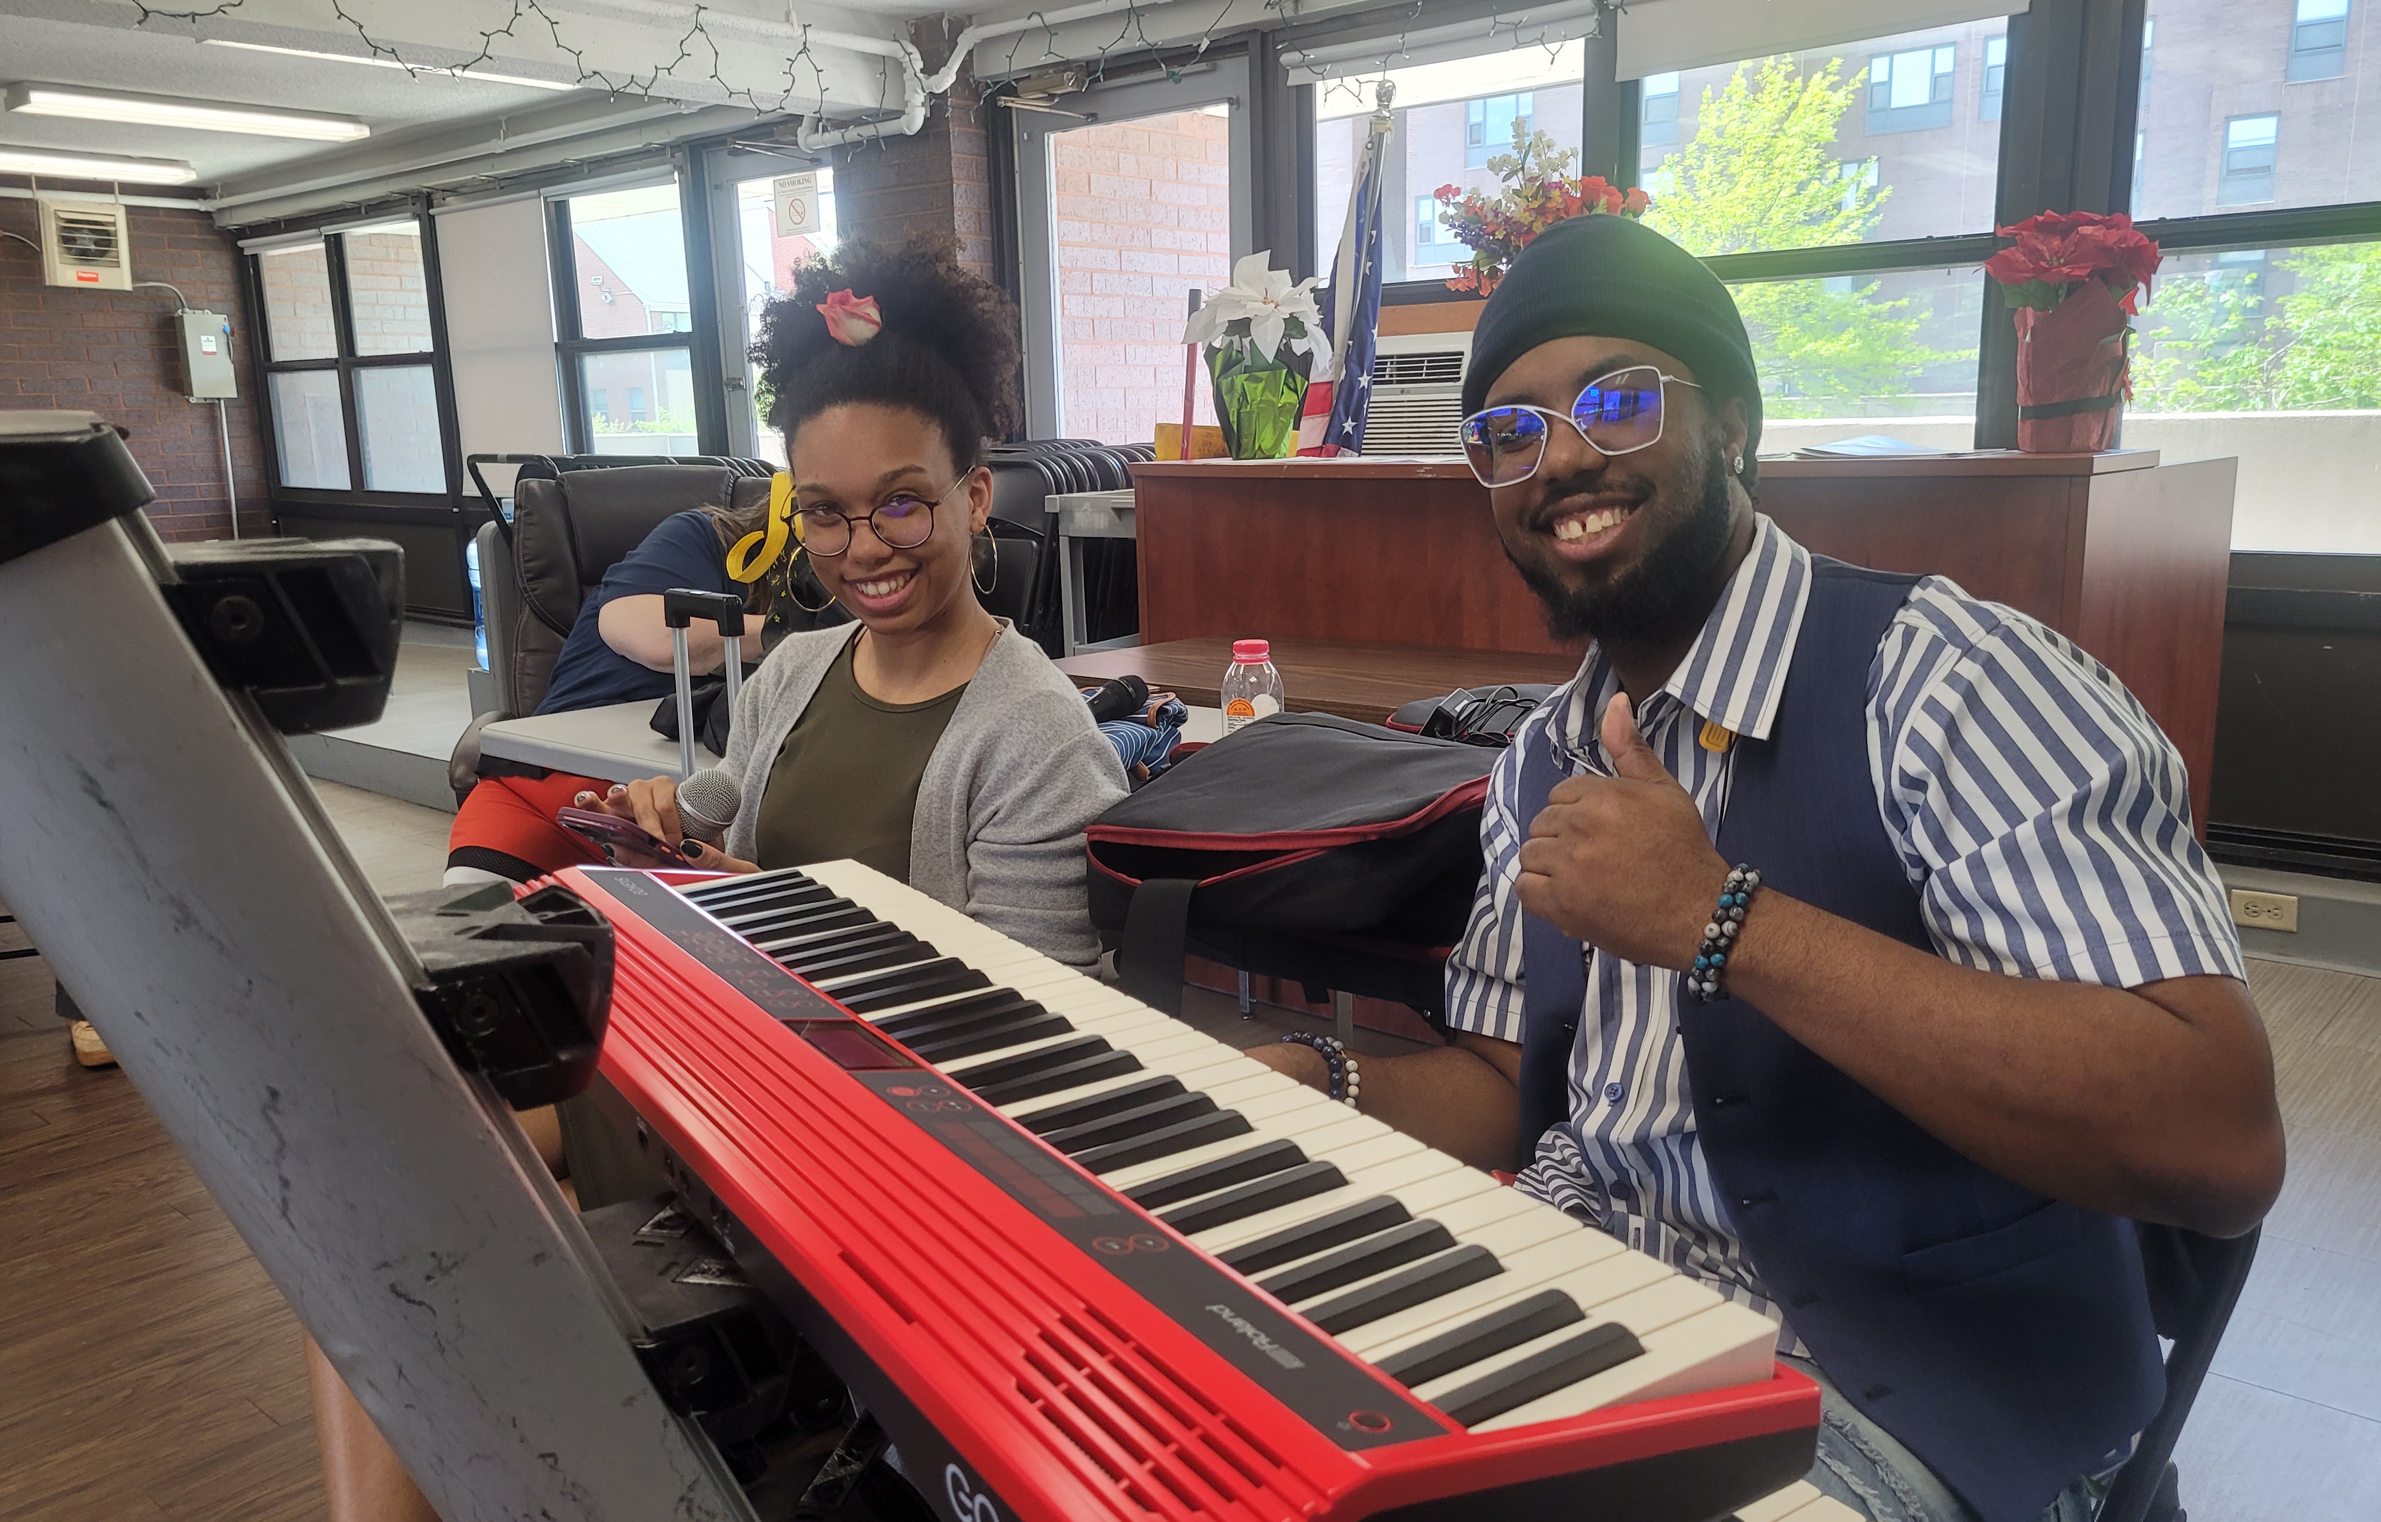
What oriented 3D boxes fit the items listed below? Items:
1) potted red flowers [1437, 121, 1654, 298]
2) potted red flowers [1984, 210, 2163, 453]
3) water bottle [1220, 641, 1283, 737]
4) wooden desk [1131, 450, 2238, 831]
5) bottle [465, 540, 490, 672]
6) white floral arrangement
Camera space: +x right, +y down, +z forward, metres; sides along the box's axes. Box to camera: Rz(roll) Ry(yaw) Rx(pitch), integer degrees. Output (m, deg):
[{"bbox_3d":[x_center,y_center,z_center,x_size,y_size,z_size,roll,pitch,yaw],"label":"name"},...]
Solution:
[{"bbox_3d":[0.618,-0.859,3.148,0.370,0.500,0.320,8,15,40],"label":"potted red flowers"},{"bbox_3d":[1.293,-0.629,2.636,0.260,0.365,0.260,8,15,40],"label":"potted red flowers"},{"bbox_3d":[0.073,-0.054,2.067,0.069,0.175,0.069,-2,11,0],"label":"water bottle"},{"bbox_3d":[0.869,-0.054,3.438,1.790,1.065,0.930,8,15,40],"label":"wooden desk"},{"bbox_3d":[-1.897,-0.482,4.953,0.270,0.480,0.270,8,15,40],"label":"bottle"},{"bbox_3d":[0.136,-0.894,3.589,0.290,0.250,0.280,-2,11,0],"label":"white floral arrangement"}]

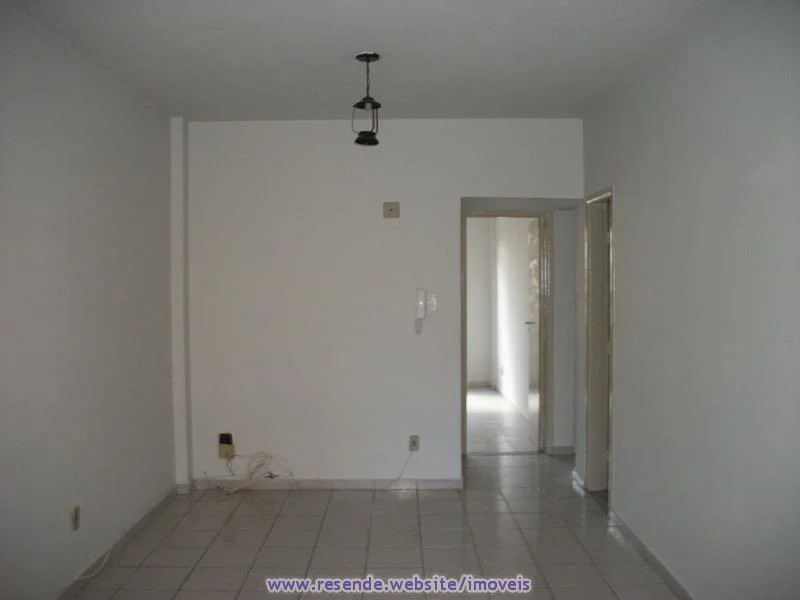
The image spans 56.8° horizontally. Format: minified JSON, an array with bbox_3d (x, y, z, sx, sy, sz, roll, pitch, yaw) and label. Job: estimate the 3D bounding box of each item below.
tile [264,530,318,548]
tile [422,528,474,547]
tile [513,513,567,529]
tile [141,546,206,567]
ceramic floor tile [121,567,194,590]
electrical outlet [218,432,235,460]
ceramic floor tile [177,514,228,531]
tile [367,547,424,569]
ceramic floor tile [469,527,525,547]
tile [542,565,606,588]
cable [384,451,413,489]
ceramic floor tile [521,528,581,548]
[{"bbox_3d":[-0.634,1.412,4.368,0.300,0.010,0.300,-1,1,0],"label":"tile"},{"bbox_3d":[0.279,1.418,4.397,0.305,0.008,0.298,0,2,0],"label":"tile"},{"bbox_3d":[0.895,1.417,4.721,0.302,0.010,0.298,0,1,0],"label":"tile"},{"bbox_3d":[-1.252,1.436,4.102,0.305,0.008,0.298,0,2,0],"label":"tile"},{"bbox_3d":[-1.238,1.431,3.760,0.300,0.010,0.300,-1,1,0],"label":"ceramic floor tile"},{"bbox_3d":[-1.261,1.065,5.361,0.114,0.200,0.030,0,2,0],"label":"electrical outlet"},{"bbox_3d":[-1.241,1.411,4.669,0.300,0.010,0.300,-1,1,0],"label":"ceramic floor tile"},{"bbox_3d":[-0.030,1.446,4.167,0.307,0.010,0.285,0,2,0],"label":"tile"},{"bbox_3d":[0.588,1.426,4.423,0.302,0.010,0.298,0,1,0],"label":"ceramic floor tile"},{"bbox_3d":[0.897,1.437,3.829,0.302,0.010,0.298,0,1,0],"label":"tile"},{"bbox_3d":[-0.006,1.257,5.446,0.212,0.288,0.030,0,1,0],"label":"cable"},{"bbox_3d":[0.902,1.430,4.457,0.307,0.010,0.285,0,2,0],"label":"ceramic floor tile"}]

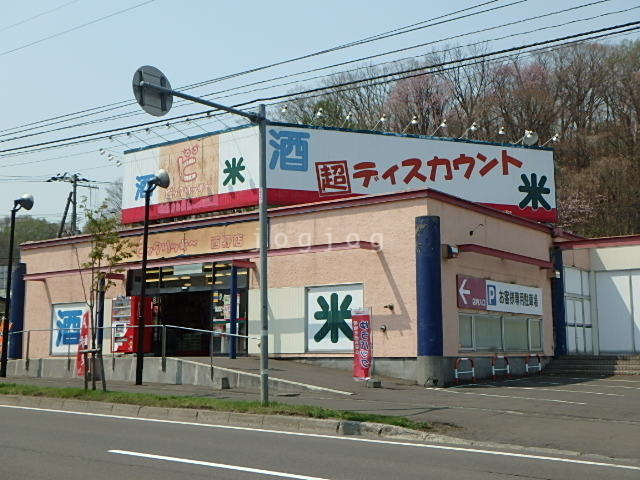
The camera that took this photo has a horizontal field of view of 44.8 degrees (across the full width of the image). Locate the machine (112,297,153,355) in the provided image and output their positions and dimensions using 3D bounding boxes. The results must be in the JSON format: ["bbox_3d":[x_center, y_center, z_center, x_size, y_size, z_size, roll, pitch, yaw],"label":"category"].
[{"bbox_3d":[-6.405,2.946,26.528,1.140,1.850,0.800,-6,-10,37],"label":"machine"}]

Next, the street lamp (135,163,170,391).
[{"bbox_3d":[-4.847,1.037,22.403,0.500,6.160,0.850,-6,-10,37],"label":"street lamp"}]

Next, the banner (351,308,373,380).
[{"bbox_3d":[1.044,2.611,19.400,0.600,1.800,0.080,-6,-10,37],"label":"banner"}]

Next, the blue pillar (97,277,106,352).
[{"bbox_3d":[-7.589,2.584,26.928,0.180,2.880,0.180,-6,-10,37],"label":"blue pillar"}]

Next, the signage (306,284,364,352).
[{"bbox_3d":[0.387,2.248,22.030,2.050,1.910,0.080,-6,-10,37],"label":"signage"}]

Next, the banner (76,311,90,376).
[{"bbox_3d":[-6.975,3.067,22.900,0.500,1.880,0.100,-6,-10,37],"label":"banner"}]

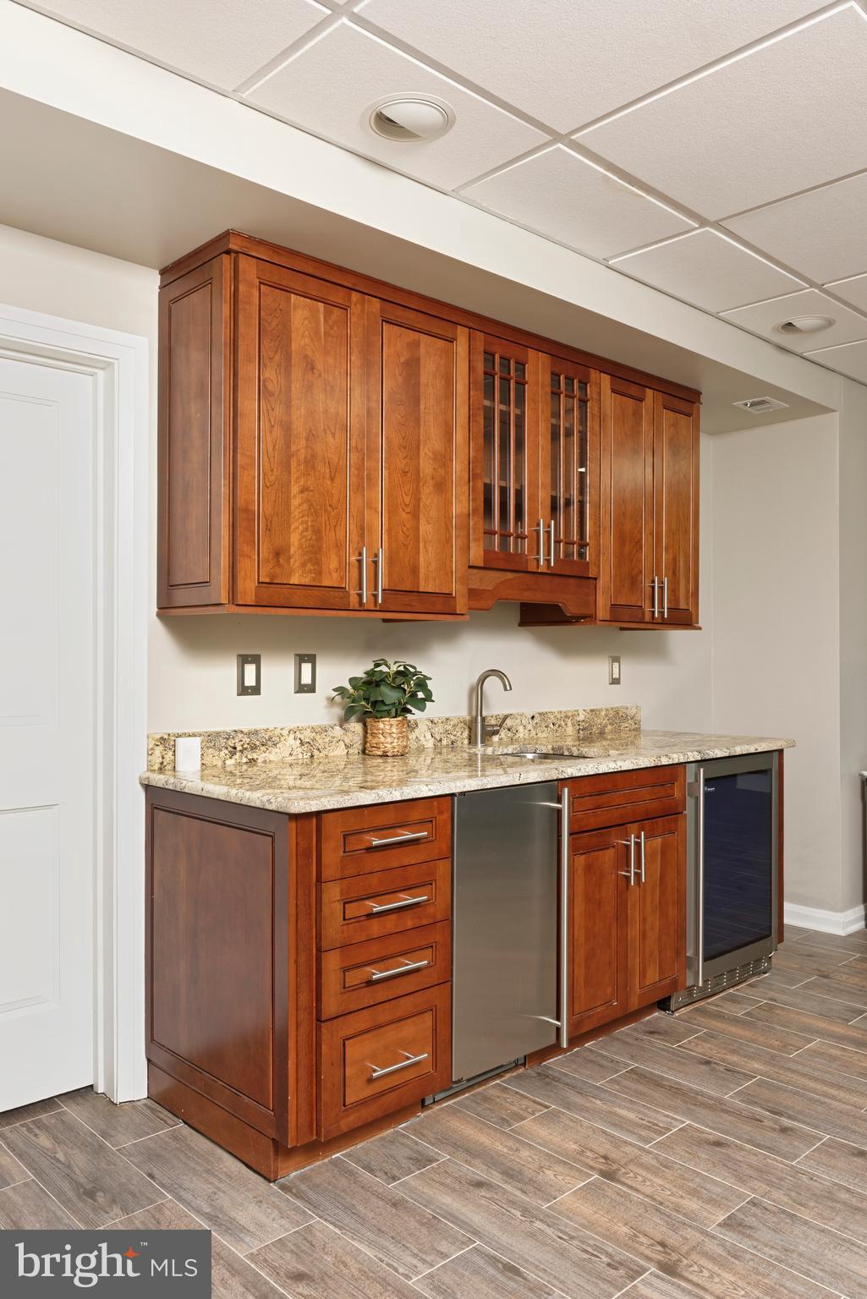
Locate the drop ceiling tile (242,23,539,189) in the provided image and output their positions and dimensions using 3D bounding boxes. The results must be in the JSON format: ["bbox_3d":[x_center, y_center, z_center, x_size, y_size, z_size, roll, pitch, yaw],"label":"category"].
[{"bbox_3d":[-0.060,-1.173,1.900,0.600,0.018,0.315,0,0,-41],"label":"drop ceiling tile"}]

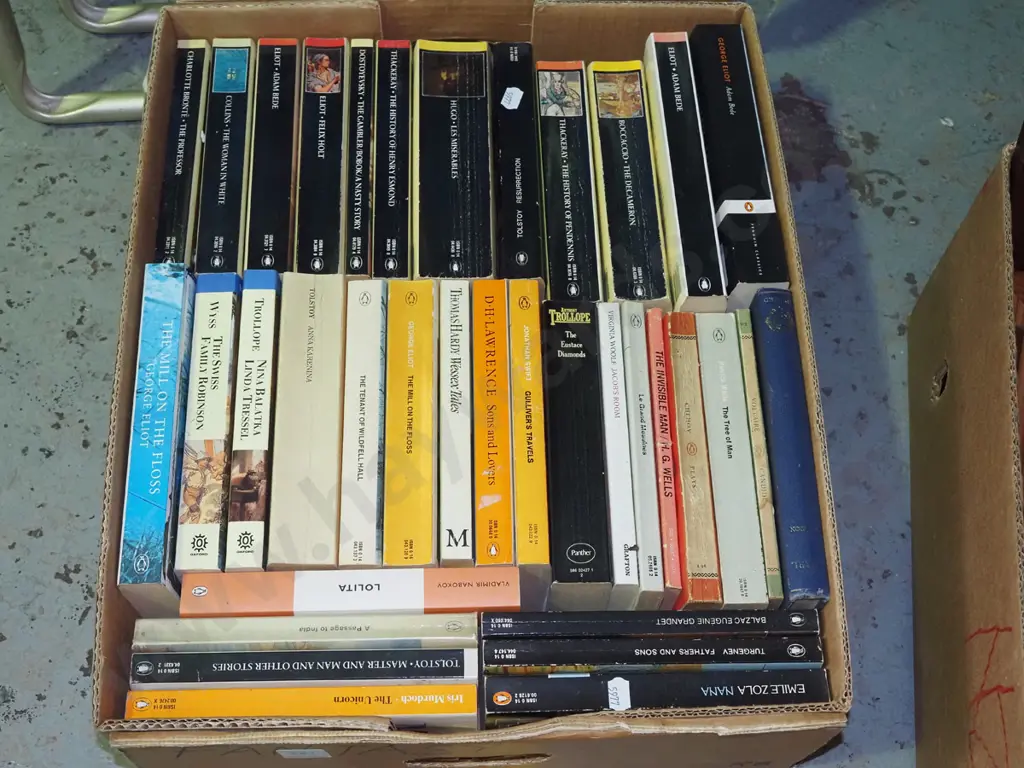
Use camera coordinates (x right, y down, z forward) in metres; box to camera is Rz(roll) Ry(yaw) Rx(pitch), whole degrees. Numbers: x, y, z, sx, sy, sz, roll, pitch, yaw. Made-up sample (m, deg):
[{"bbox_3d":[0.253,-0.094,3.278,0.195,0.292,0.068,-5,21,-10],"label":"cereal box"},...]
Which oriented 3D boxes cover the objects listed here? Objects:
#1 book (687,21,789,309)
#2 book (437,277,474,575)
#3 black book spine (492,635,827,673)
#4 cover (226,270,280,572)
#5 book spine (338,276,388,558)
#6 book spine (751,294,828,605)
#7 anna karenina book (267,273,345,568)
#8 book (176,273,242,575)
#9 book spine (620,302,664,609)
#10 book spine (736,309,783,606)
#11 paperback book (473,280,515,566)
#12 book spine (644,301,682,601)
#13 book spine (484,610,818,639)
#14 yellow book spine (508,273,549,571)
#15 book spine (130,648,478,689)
[{"bbox_3d":[0.131,-0.120,0.912,0.031,0.129,0.198,2,63,-13],"label":"book"},{"bbox_3d":[-0.034,0.042,0.836,0.017,0.111,0.177,0,63,-2],"label":"book"},{"bbox_3d":[0.074,0.168,0.777,0.181,0.111,0.015,0,64,-2],"label":"black book spine"},{"bbox_3d":[-0.149,0.042,0.826,0.019,0.116,0.187,-1,63,-3],"label":"cover"},{"bbox_3d":[-0.089,0.043,0.833,0.019,0.111,0.181,-1,63,-2],"label":"book spine"},{"bbox_3d":[0.157,0.057,0.830,0.026,0.125,0.190,0,64,-1],"label":"book spine"},{"bbox_3d":[-0.119,0.040,0.824,0.036,0.111,0.181,0,65,-4],"label":"anna karenina book"},{"bbox_3d":[-0.175,0.043,0.827,0.024,0.116,0.185,-1,63,-3],"label":"book"},{"bbox_3d":[0.073,0.057,0.831,0.013,0.111,0.181,0,63,-2],"label":"book spine"},{"bbox_3d":[0.144,0.061,0.832,0.009,0.111,0.181,-2,64,1],"label":"book spine"},{"bbox_3d":[-0.013,0.043,0.836,0.020,0.111,0.181,0,63,-2],"label":"paperback book"},{"bbox_3d":[0.088,0.058,0.837,0.011,0.110,0.178,-1,64,0],"label":"book spine"},{"bbox_3d":[0.073,0.153,0.784,0.181,0.111,0.013,0,64,-2],"label":"book spine"},{"bbox_3d":[0.008,0.043,0.837,0.018,0.111,0.181,0,64,-3],"label":"yellow book spine"},{"bbox_3d":[-0.110,0.173,0.767,0.181,0.111,0.016,0,64,-2],"label":"book spine"}]

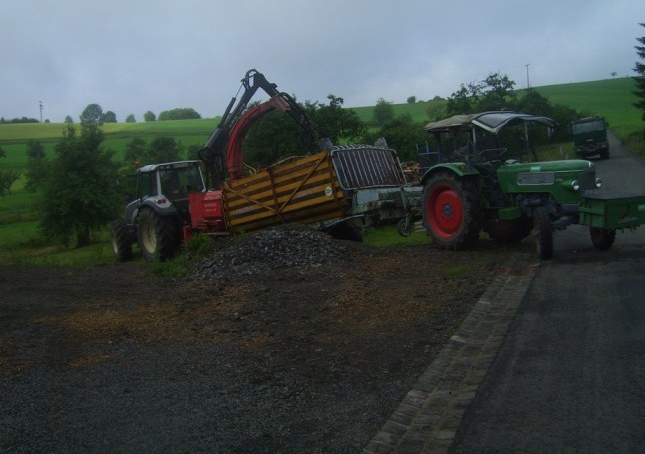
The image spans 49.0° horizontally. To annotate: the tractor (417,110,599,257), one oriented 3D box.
[{"bbox_3d":[3.480,-0.810,12.550,1.750,2.450,3.500,-6,5,-31],"label":"tractor"}]

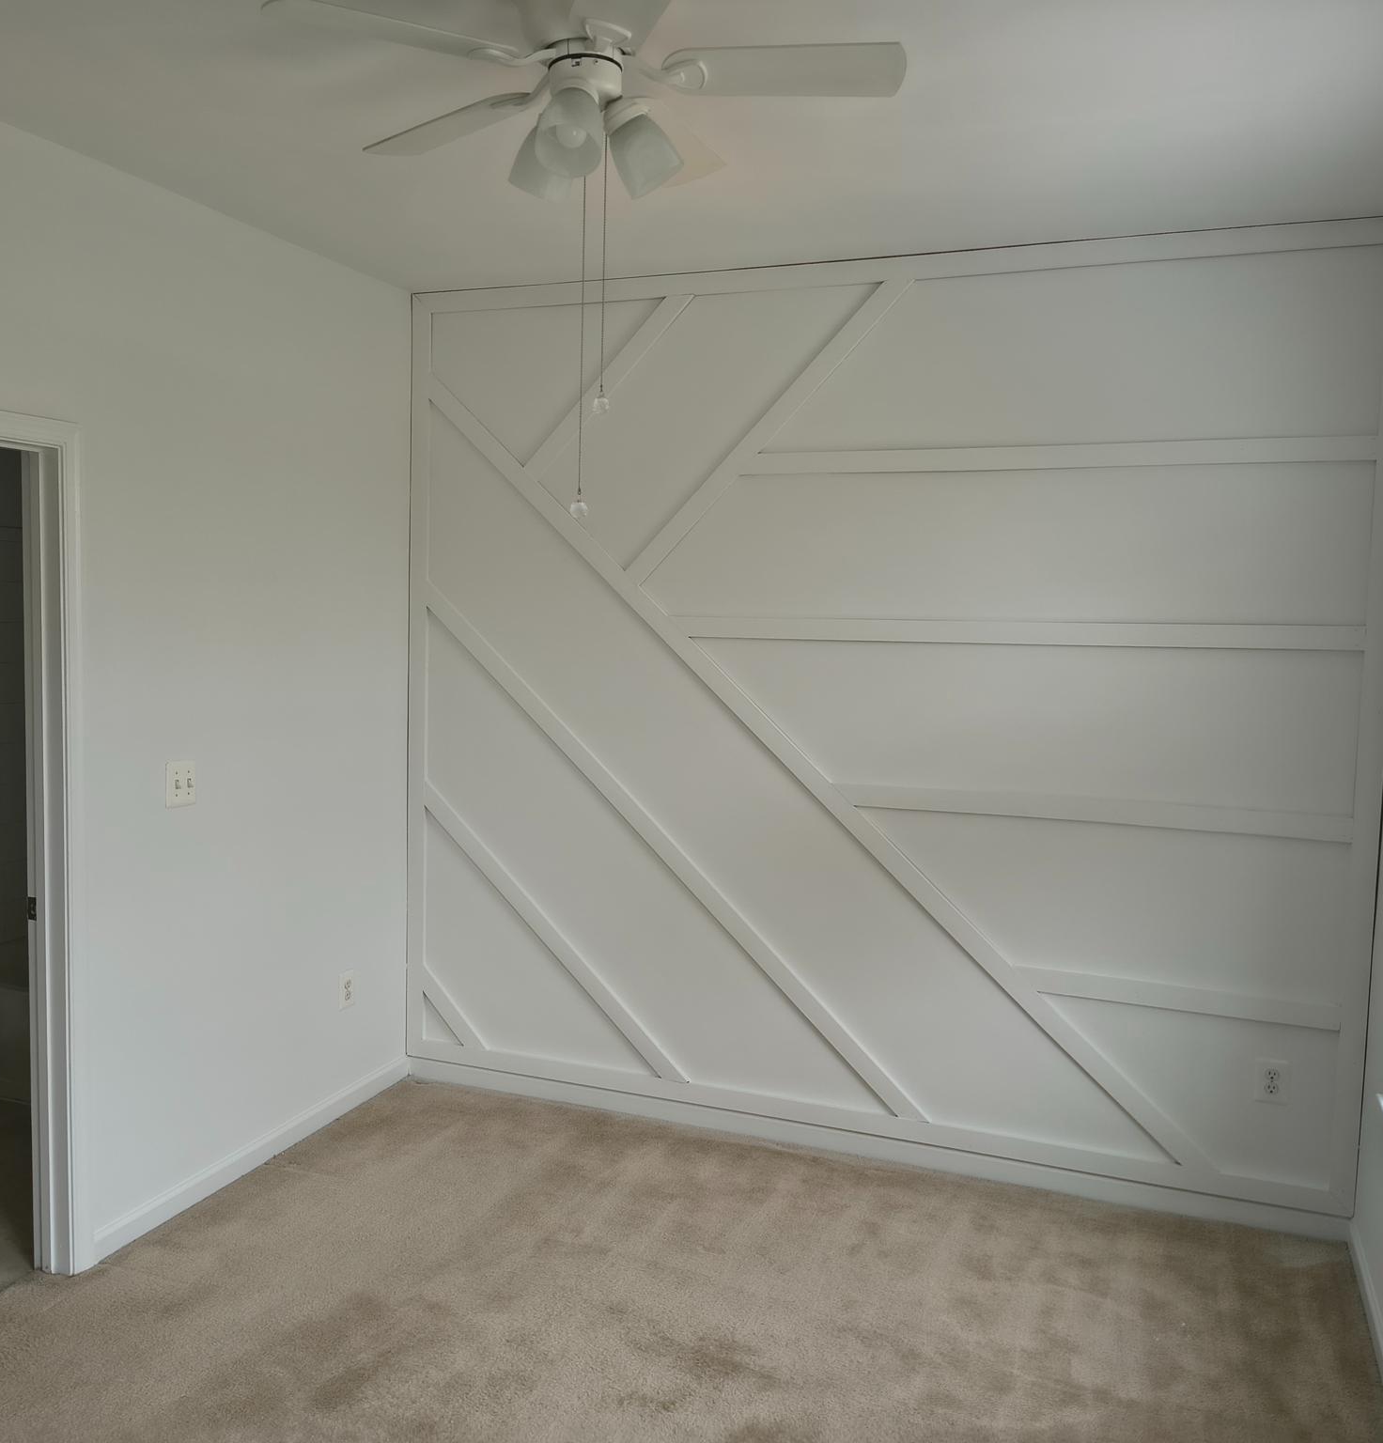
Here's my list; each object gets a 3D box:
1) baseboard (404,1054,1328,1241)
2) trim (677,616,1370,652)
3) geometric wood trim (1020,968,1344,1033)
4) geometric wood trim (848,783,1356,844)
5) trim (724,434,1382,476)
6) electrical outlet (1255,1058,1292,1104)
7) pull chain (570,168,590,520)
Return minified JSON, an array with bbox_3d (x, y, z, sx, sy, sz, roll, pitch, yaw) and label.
[{"bbox_3d":[0.400,1.298,4.169,2.992,0.075,0.018,3,5,21],"label":"baseboard"},{"bbox_3d":[0.850,-0.258,3.867,1.981,0.068,0.018,3,5,21],"label":"trim"},{"bbox_3d":[1.347,0.773,3.753,0.866,0.074,0.018,3,5,21],"label":"geometric wood trim"},{"bbox_3d":[1.096,0.254,3.811,1.432,0.072,0.018,3,5,21],"label":"geometric wood trim"},{"bbox_3d":[0.967,-0.748,3.782,1.750,0.067,0.018,3,5,21],"label":"trim"},{"bbox_3d":[1.598,0.989,3.667,0.087,0.120,0.008,3,5,21],"label":"electrical outlet"},{"bbox_3d":[-0.188,-0.647,2.275,0.027,0.602,0.027,1,5,0],"label":"pull chain"}]

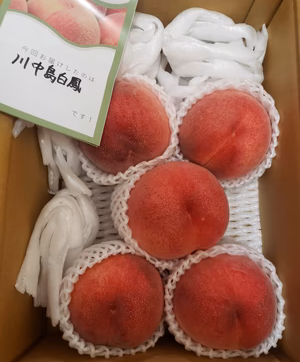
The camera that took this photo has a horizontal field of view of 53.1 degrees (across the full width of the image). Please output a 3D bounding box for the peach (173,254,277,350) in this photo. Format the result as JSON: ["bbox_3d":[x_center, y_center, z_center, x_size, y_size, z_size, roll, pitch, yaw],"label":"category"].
[{"bbox_3d":[0.066,0.106,0.270,0.089,0.081,0.083,0,82,0],"label":"peach"}]

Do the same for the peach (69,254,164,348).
[{"bbox_3d":[-0.029,0.106,0.271,0.086,0.080,0.081,0,82,0],"label":"peach"}]

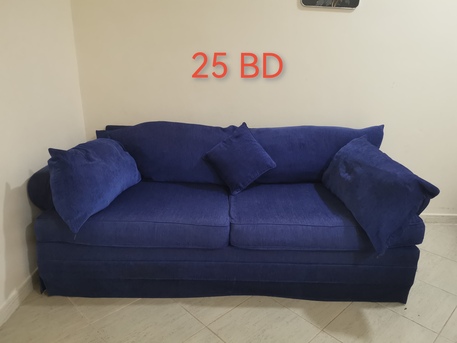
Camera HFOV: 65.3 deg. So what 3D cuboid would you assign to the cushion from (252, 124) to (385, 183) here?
[{"bbox_3d":[0.563,-0.118,2.544,1.000,0.410,0.200,1,4,-1],"label":"cushion"}]

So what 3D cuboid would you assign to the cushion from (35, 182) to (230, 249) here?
[{"bbox_3d":[-0.496,0.227,2.171,1.000,0.150,0.670,1,18,-1],"label":"cushion"}]

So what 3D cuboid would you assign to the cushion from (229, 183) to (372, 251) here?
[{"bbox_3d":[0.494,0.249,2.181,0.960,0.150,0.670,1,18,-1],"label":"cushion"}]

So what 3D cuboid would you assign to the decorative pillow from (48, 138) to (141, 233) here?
[{"bbox_3d":[-0.776,0.022,2.064,0.180,0.430,0.520,-11,16,31],"label":"decorative pillow"}]

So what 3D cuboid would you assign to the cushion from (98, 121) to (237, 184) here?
[{"bbox_3d":[-0.427,-0.133,2.516,0.970,0.410,0.200,1,4,-1],"label":"cushion"}]

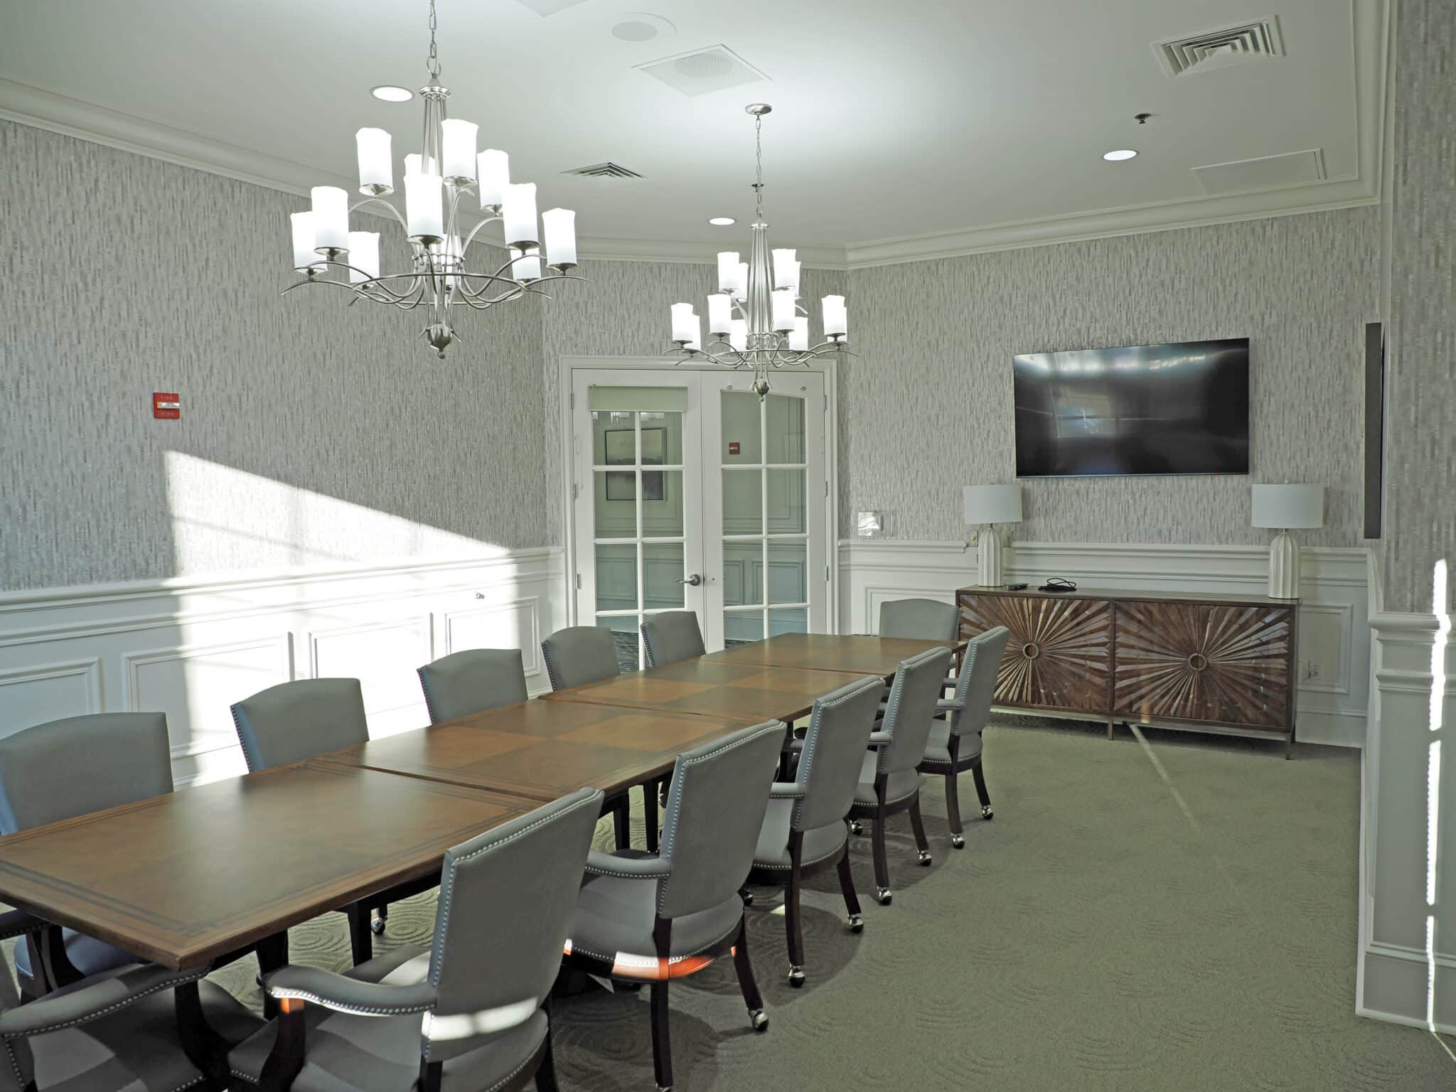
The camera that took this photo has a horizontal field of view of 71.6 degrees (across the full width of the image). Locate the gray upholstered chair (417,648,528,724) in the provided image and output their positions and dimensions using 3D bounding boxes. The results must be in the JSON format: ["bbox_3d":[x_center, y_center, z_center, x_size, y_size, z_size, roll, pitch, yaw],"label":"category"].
[{"bbox_3d":[-0.801,0.914,3.991,0.650,0.953,0.635,1,4,31],"label":"gray upholstered chair"}]

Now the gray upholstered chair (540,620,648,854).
[{"bbox_3d":[-0.454,0.872,4.620,0.650,0.953,0.635,1,4,28],"label":"gray upholstered chair"}]

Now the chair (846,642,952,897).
[{"bbox_3d":[0.546,0.885,4.158,0.650,0.953,0.635,1,4,31],"label":"chair"}]

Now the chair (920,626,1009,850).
[{"bbox_3d":[0.963,0.846,4.739,0.650,0.953,0.635,1,4,31],"label":"chair"}]

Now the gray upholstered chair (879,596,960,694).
[{"bbox_3d":[0.941,0.801,5.489,0.635,0.953,0.650,1,4,32],"label":"gray upholstered chair"}]

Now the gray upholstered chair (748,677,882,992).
[{"bbox_3d":[0.170,0.928,3.531,0.650,0.953,0.635,1,4,31],"label":"gray upholstered chair"}]

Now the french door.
[{"bbox_3d":[-0.173,-0.038,7.343,1.830,2.440,0.080,-2,3,-13],"label":"french door"}]

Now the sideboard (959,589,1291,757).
[{"bbox_3d":[2.491,0.753,6.439,1.964,0.896,0.430,1,4,29],"label":"sideboard"}]

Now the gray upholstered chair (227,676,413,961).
[{"bbox_3d":[-1.230,0.957,3.363,0.650,0.953,0.635,1,4,30],"label":"gray upholstered chair"}]

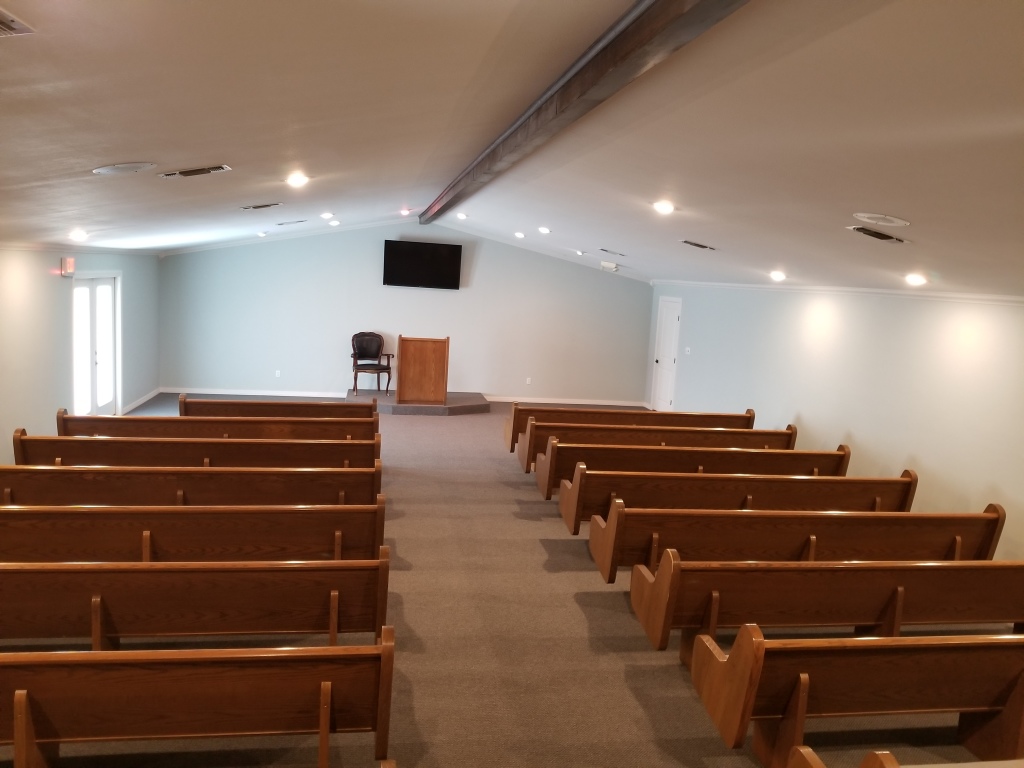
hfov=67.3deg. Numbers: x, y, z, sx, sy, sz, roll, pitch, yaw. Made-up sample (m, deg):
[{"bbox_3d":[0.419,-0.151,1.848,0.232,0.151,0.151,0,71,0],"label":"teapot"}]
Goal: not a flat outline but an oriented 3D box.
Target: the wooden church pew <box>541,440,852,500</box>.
[{"bbox_3d":[1.827,0.967,7.845,3.055,0.870,0.587,2,8,-8],"label":"wooden church pew"}]

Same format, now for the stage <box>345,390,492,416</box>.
[{"bbox_3d":[-1.629,0.334,13.293,2.455,0.143,1.467,2,9,-10],"label":"stage"}]

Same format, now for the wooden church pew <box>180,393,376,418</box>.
[{"bbox_3d":[-2.710,0.525,9.107,2.183,0.870,0.587,2,9,-11],"label":"wooden church pew"}]

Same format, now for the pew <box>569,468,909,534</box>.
[{"bbox_3d":[2.004,1.118,6.895,3.055,0.870,0.587,2,8,-8],"label":"pew"}]

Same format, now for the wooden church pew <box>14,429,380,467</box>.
[{"bbox_3d":[-2.792,0.814,7.124,3.072,0.870,0.587,2,9,-11],"label":"wooden church pew"}]

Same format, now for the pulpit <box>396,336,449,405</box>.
[{"bbox_3d":[-1.504,-0.253,12.932,0.792,1.136,0.469,2,9,-10],"label":"pulpit"}]

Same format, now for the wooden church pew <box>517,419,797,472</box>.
[{"bbox_3d":[1.649,0.817,8.795,3.055,0.870,0.587,2,8,-8],"label":"wooden church pew"}]

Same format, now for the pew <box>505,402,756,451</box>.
[{"bbox_3d":[1.472,0.666,9.745,3.055,0.870,0.587,2,8,-8],"label":"pew"}]

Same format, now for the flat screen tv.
[{"bbox_3d":[-1.558,-2.087,13.537,1.340,0.773,0.069,2,13,-10],"label":"flat screen tv"}]

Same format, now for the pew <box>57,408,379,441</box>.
[{"bbox_3d":[-2.969,0.663,8.074,3.072,0.870,0.587,2,9,-11],"label":"pew"}]

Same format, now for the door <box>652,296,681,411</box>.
[{"bbox_3d":[2.791,-0.484,13.948,0.069,2.059,0.929,2,9,-11],"label":"door"}]

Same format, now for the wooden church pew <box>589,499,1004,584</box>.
[{"bbox_3d":[2.181,1.268,5.945,3.055,0.870,0.587,2,8,-8],"label":"wooden church pew"}]

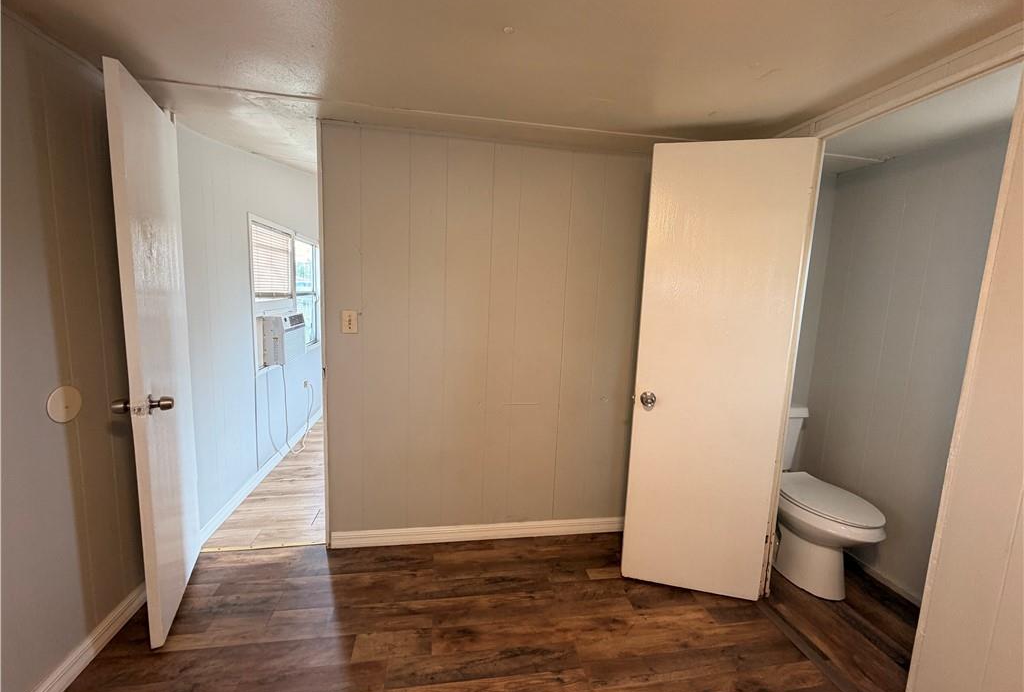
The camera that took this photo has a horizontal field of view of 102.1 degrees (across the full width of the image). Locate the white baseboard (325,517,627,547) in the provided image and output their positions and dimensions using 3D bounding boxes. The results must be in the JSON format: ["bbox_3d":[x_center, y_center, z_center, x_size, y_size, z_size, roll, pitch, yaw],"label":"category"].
[{"bbox_3d":[-0.037,1.028,2.313,1.850,0.091,0.018,1,8,-10],"label":"white baseboard"}]

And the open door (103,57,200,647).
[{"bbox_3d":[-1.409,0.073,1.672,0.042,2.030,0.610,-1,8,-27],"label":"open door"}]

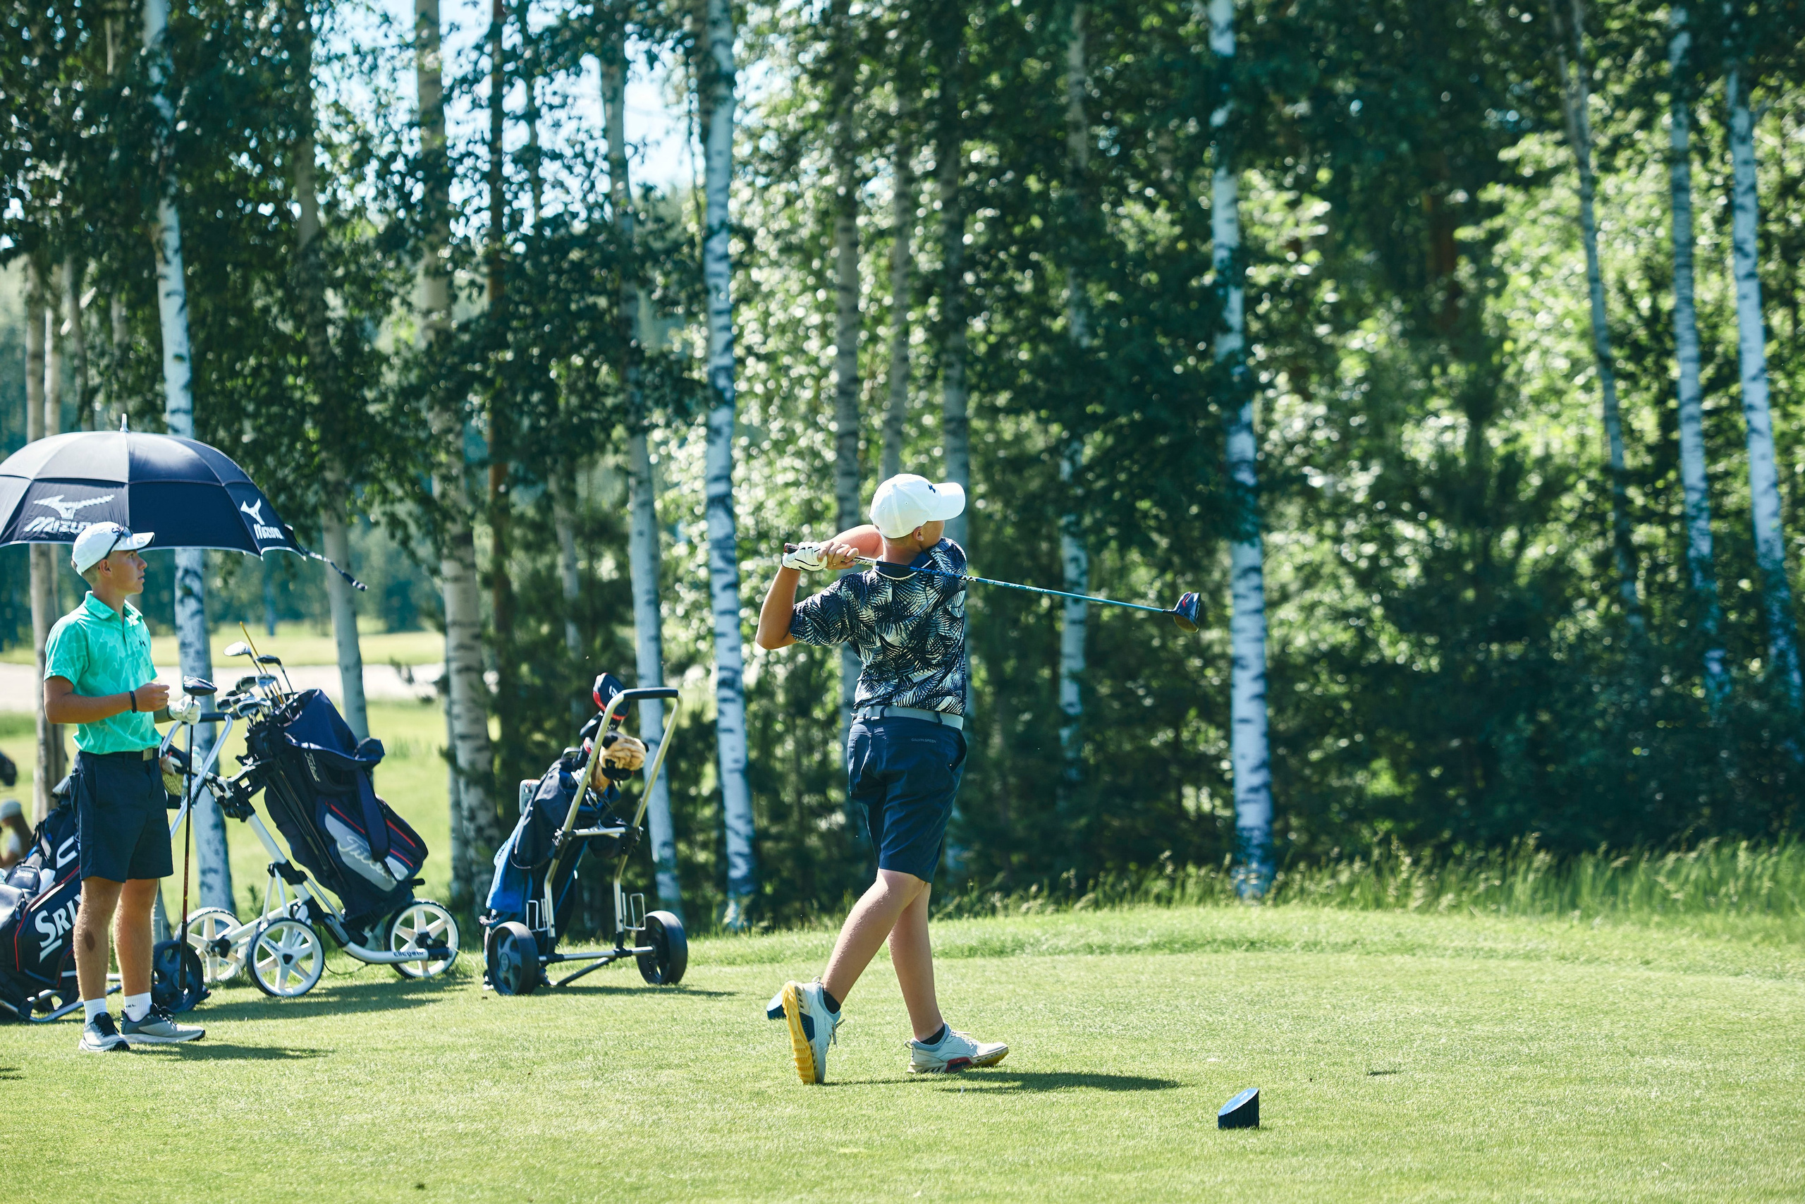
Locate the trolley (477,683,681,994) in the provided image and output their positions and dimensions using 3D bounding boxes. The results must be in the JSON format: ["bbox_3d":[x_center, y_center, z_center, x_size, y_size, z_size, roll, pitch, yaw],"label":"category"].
[{"bbox_3d":[-1.203,0.851,27.780,0.690,1.160,0.980,-2,-1,-33],"label":"trolley"}]

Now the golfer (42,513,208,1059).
[{"bbox_3d":[-2.596,0.614,25.007,0.460,1.730,0.470,-3,-1,30],"label":"golfer"}]

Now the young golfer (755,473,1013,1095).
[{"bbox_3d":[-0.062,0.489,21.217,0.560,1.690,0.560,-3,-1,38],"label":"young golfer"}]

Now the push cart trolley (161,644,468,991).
[{"bbox_3d":[-2.294,0.828,28.706,1.220,1.290,0.680,-2,-1,-25],"label":"push cart trolley"}]

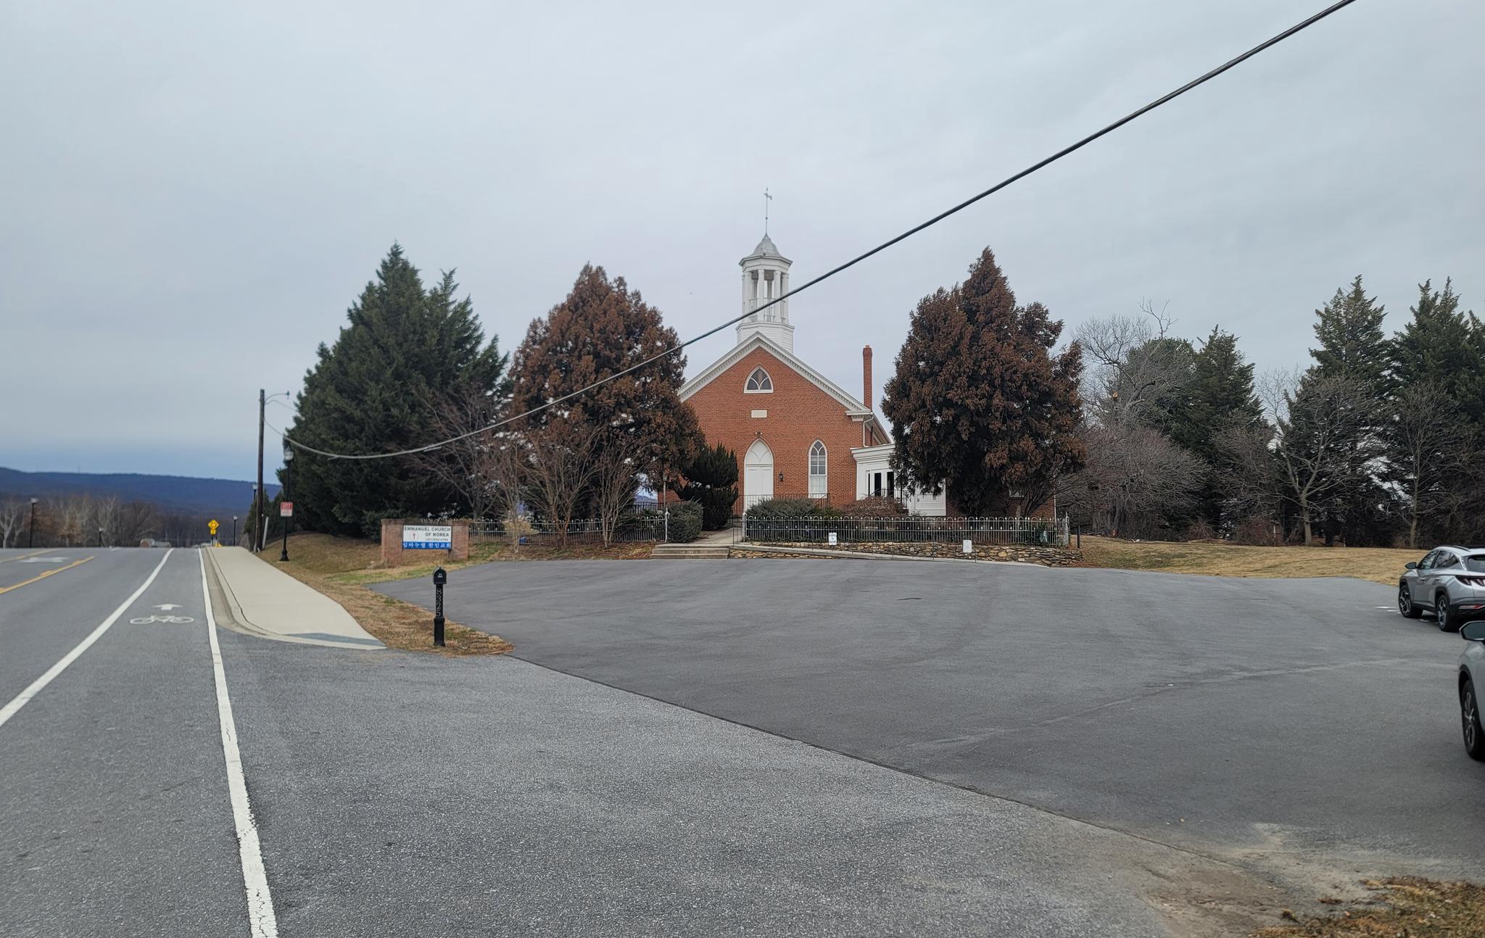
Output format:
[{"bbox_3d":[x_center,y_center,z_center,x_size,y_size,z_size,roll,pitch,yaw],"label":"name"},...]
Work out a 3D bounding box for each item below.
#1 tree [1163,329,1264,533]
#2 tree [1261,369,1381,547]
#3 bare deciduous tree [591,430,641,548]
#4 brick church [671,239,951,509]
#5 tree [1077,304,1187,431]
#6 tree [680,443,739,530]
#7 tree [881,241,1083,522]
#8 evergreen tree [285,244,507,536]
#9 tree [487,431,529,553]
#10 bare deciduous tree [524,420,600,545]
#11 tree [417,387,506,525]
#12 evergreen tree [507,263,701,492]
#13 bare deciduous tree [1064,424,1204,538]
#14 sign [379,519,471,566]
[{"bbox_3d":[29.866,-2.266,68.448,6.000,13.610,6.000,-2,-4,24],"label":"tree"},{"bbox_3d":[27.503,-0.552,51.000,5.740,8.440,5.450,0,-3,0],"label":"tree"},{"bbox_3d":[-5.011,0.707,42.655,1.900,4.710,1.800,0,-4,-7],"label":"bare deciduous tree"},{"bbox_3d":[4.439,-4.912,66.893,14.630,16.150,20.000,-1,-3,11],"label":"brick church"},{"bbox_3d":[21.974,-2.838,61.000,6.660,13.130,6.660,0,-3,0],"label":"tree"},{"bbox_3d":[-1.600,0.813,48.500,2.830,3.990,2.830,0,-3,0],"label":"tree"},{"bbox_3d":[11.169,-4.009,50.427,9.400,12.970,9.000,-1,-4,12],"label":"tree"},{"bbox_3d":[-16.496,-3.849,51.463,10.200,14.070,9.500,1,-4,-18],"label":"evergreen tree"},{"bbox_3d":[-9.069,0.870,41.657,1.600,4.780,1.700,1,-4,-12],"label":"tree"},{"bbox_3d":[-6.981,0.561,41.500,2.960,4.850,2.960,0,-3,0],"label":"bare deciduous tree"},{"bbox_3d":[-12.042,-0.448,46.000,4.030,6.220,4.030,0,-3,0],"label":"tree"},{"bbox_3d":[-6.089,-3.134,47.500,8.430,11.870,8.010,0,-3,0],"label":"evergreen tree"},{"bbox_3d":[19.322,0.602,53.000,7.170,5.620,6.810,0,-3,0],"label":"bare deciduous tree"},{"bbox_3d":[-12.005,2.763,40.556,3.250,1.710,0.700,2,-4,-30],"label":"sign"}]

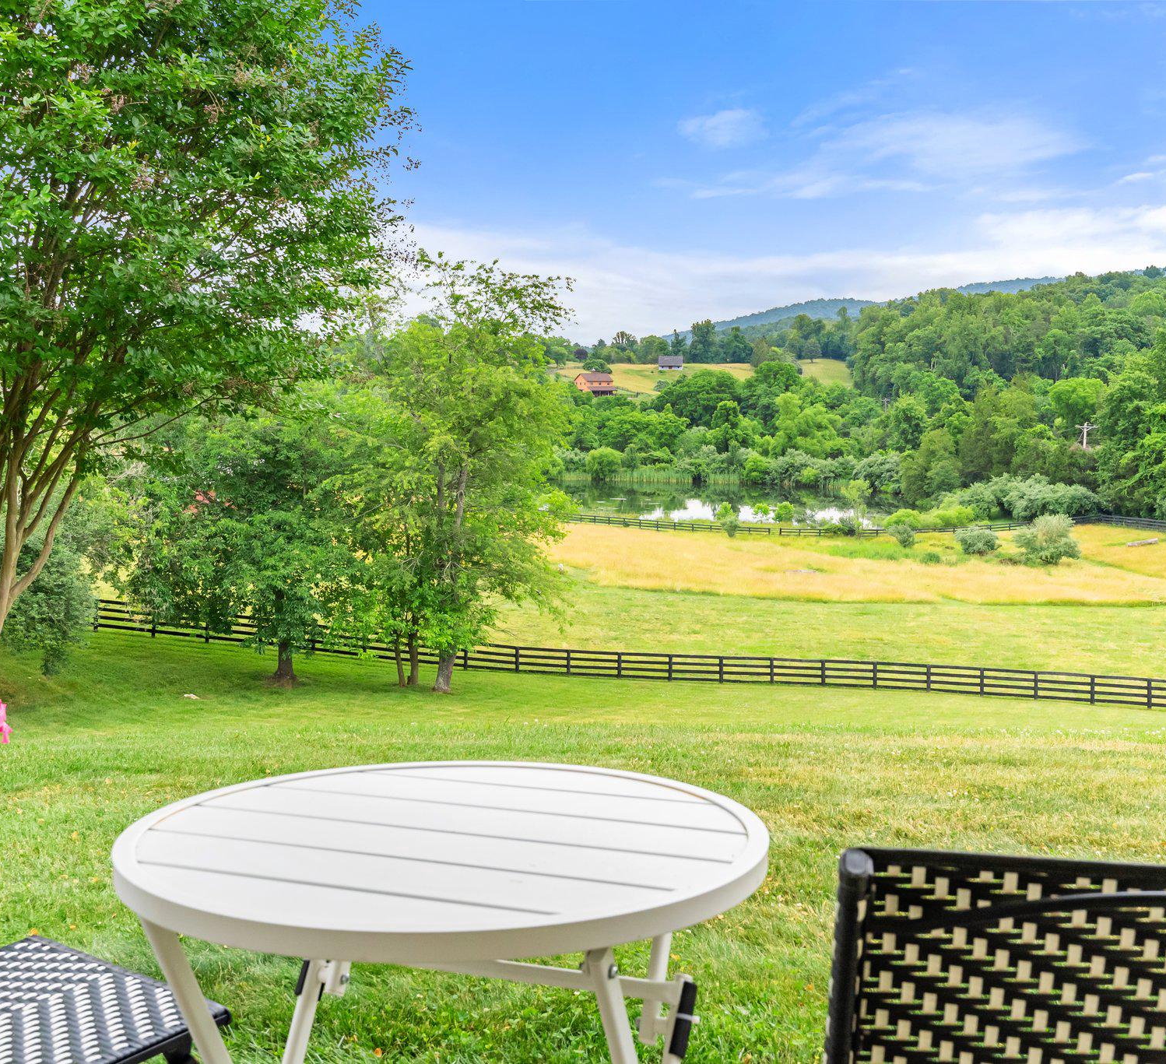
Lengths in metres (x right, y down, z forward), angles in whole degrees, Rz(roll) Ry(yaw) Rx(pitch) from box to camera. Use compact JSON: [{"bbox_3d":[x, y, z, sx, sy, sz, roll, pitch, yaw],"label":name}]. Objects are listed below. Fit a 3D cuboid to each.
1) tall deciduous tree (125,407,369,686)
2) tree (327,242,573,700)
[{"bbox_3d":[-12.130,0.430,55.670,8.770,10.180,8.330,0,4,0],"label":"tall deciduous tree"},{"bbox_3d":[-4.940,-2.100,57.480,9.010,16.200,8.560,0,4,0],"label":"tree"}]

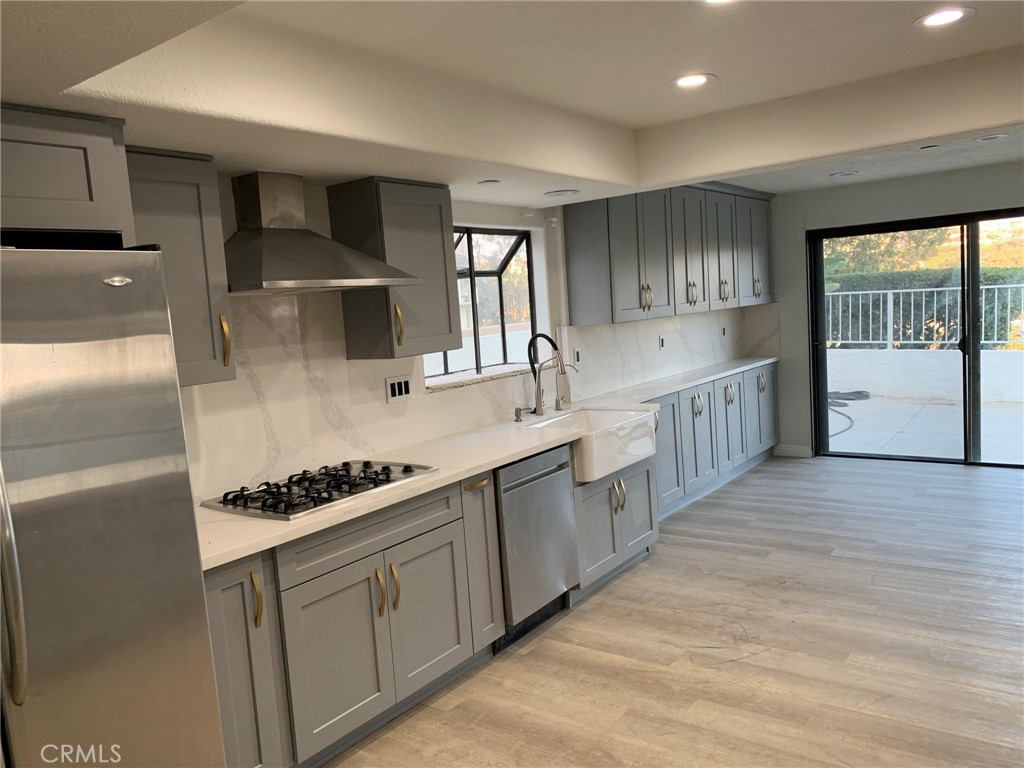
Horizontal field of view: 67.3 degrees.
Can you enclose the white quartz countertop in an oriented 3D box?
[{"bbox_3d":[0.598,0.154,4.798,0.677,0.037,6.037,0,7,37],"label":"white quartz countertop"}]

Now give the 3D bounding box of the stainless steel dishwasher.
[{"bbox_3d":[-0.094,0.733,3.817,0.632,0.798,0.588,0,7,37],"label":"stainless steel dishwasher"}]

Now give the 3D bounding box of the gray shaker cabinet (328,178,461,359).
[{"bbox_3d":[-0.531,-0.523,3.594,0.326,0.771,0.477,0,7,37],"label":"gray shaker cabinet"}]

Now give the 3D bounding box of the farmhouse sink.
[{"bbox_3d":[0.426,0.332,4.356,0.459,0.259,0.840,0,7,37],"label":"farmhouse sink"}]

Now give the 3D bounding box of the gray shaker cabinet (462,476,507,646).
[{"bbox_3d":[-0.369,0.766,3.509,0.622,0.776,0.218,0,7,37],"label":"gray shaker cabinet"}]

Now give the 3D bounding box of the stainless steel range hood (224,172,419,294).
[{"bbox_3d":[-0.829,-0.598,3.027,0.509,0.466,0.766,0,7,37],"label":"stainless steel range hood"}]

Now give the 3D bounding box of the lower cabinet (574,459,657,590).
[{"bbox_3d":[0.345,0.744,4.442,0.646,0.548,0.902,0,7,37],"label":"lower cabinet"}]

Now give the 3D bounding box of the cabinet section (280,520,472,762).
[{"bbox_3d":[-0.701,0.920,3.097,0.610,0.599,0.909,0,8,38],"label":"cabinet section"}]

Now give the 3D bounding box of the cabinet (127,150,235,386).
[{"bbox_3d":[-1.270,-0.363,2.608,0.326,0.761,0.485,0,7,37],"label":"cabinet"}]

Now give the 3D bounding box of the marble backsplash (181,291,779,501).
[{"bbox_3d":[0.475,-0.256,4.832,0.435,0.786,6.047,0,7,37],"label":"marble backsplash"}]

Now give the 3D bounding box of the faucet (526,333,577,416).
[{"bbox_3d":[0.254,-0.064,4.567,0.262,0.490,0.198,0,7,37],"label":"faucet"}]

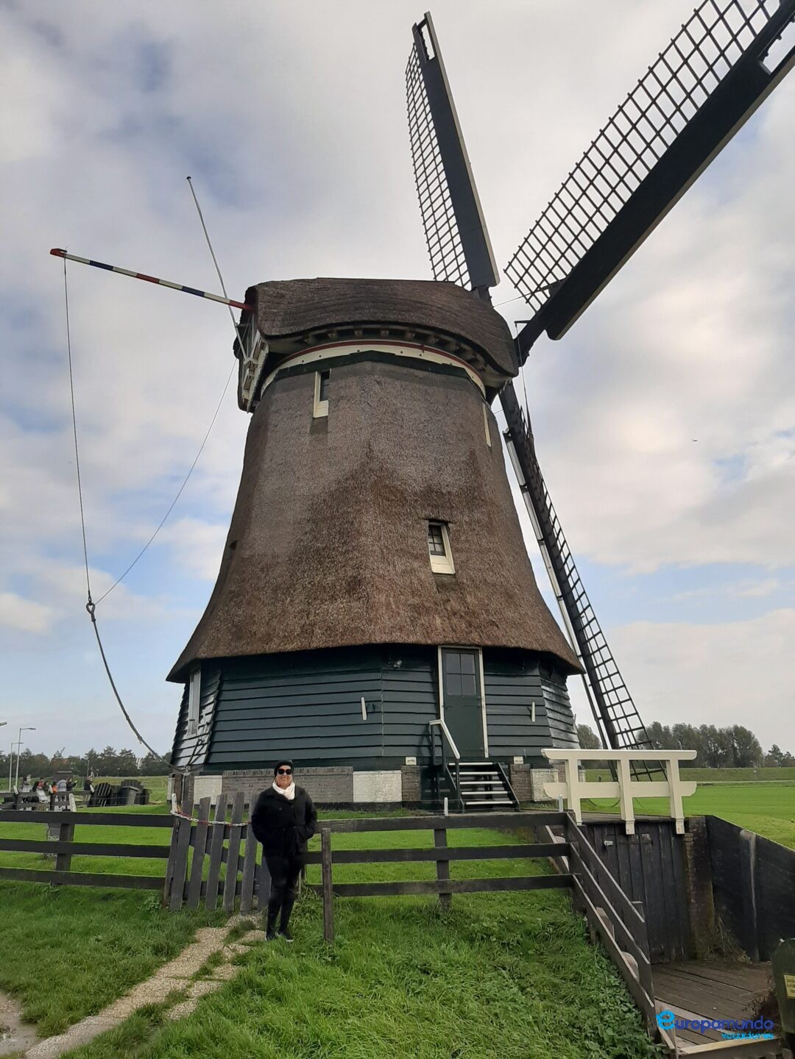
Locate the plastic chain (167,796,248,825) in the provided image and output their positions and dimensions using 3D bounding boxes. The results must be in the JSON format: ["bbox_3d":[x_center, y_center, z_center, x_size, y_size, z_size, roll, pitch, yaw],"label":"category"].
[{"bbox_3d":[-2.059,3.100,8.779,0.950,0.330,0.150,-9,-19,24],"label":"plastic chain"}]

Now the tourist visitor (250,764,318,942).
[{"bbox_3d":[-1.115,3.126,7.849,0.620,1.630,0.360,4,-18,-16],"label":"tourist visitor"}]

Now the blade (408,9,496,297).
[{"bbox_3d":[1.441,-12.182,26.371,0.500,9.970,2.575,-7,-12,-27],"label":"blade"}]

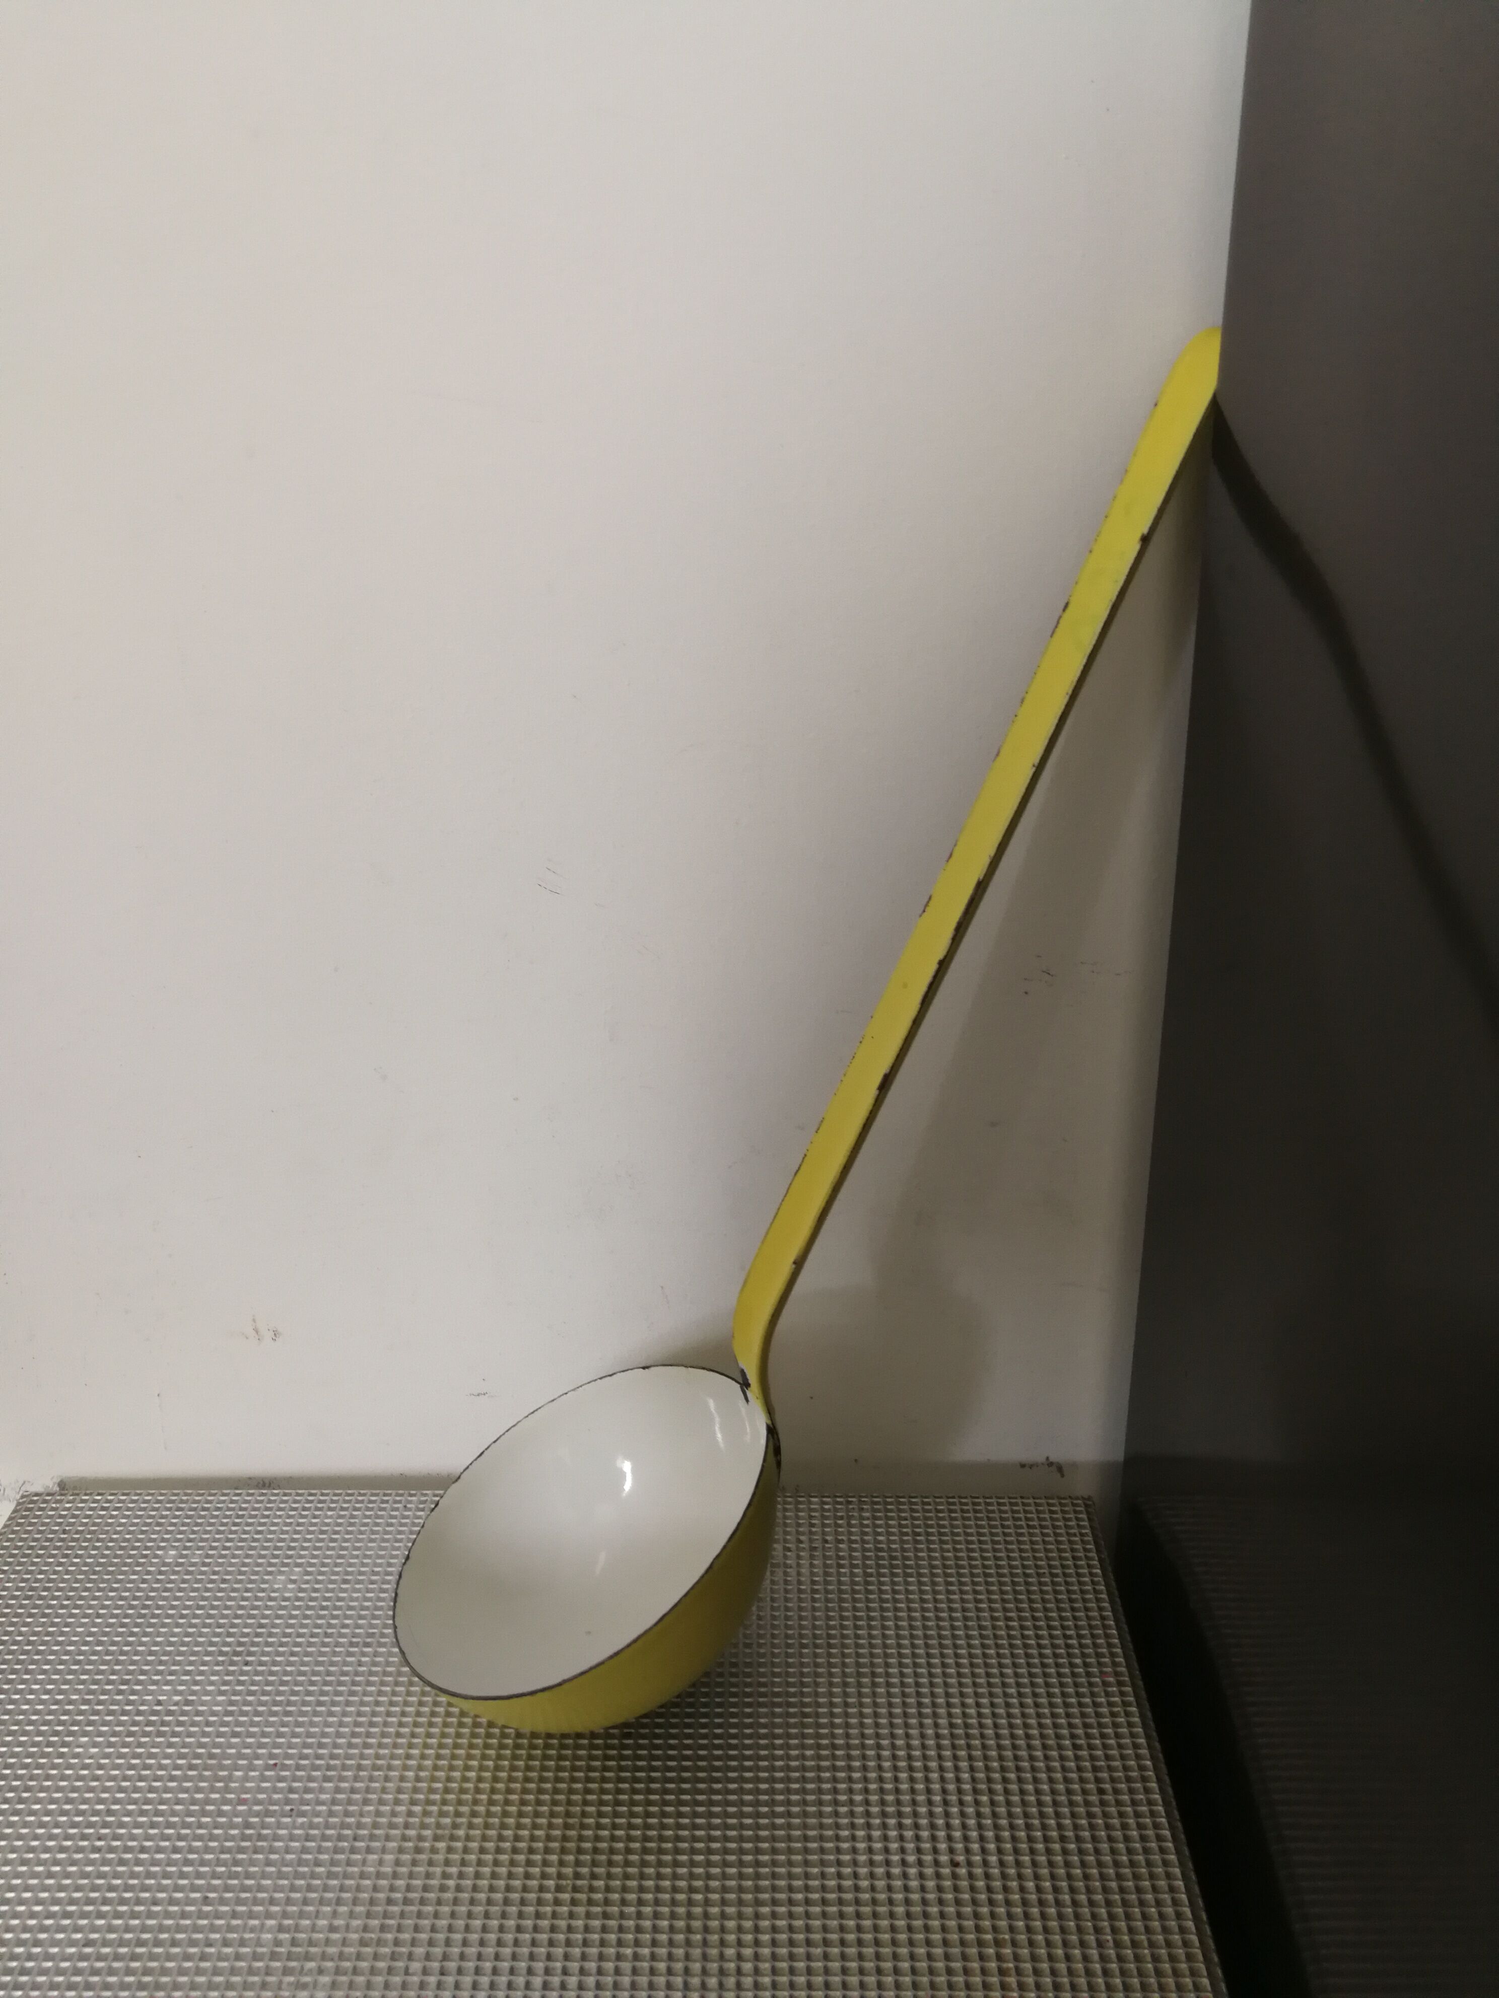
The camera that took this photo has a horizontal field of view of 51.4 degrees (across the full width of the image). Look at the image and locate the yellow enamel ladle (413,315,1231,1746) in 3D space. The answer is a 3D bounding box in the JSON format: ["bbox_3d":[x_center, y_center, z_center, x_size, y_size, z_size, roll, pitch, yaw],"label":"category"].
[{"bbox_3d":[0.019,0.012,0.357,0.078,0.352,0.100,21,10,-21],"label":"yellow enamel ladle"}]

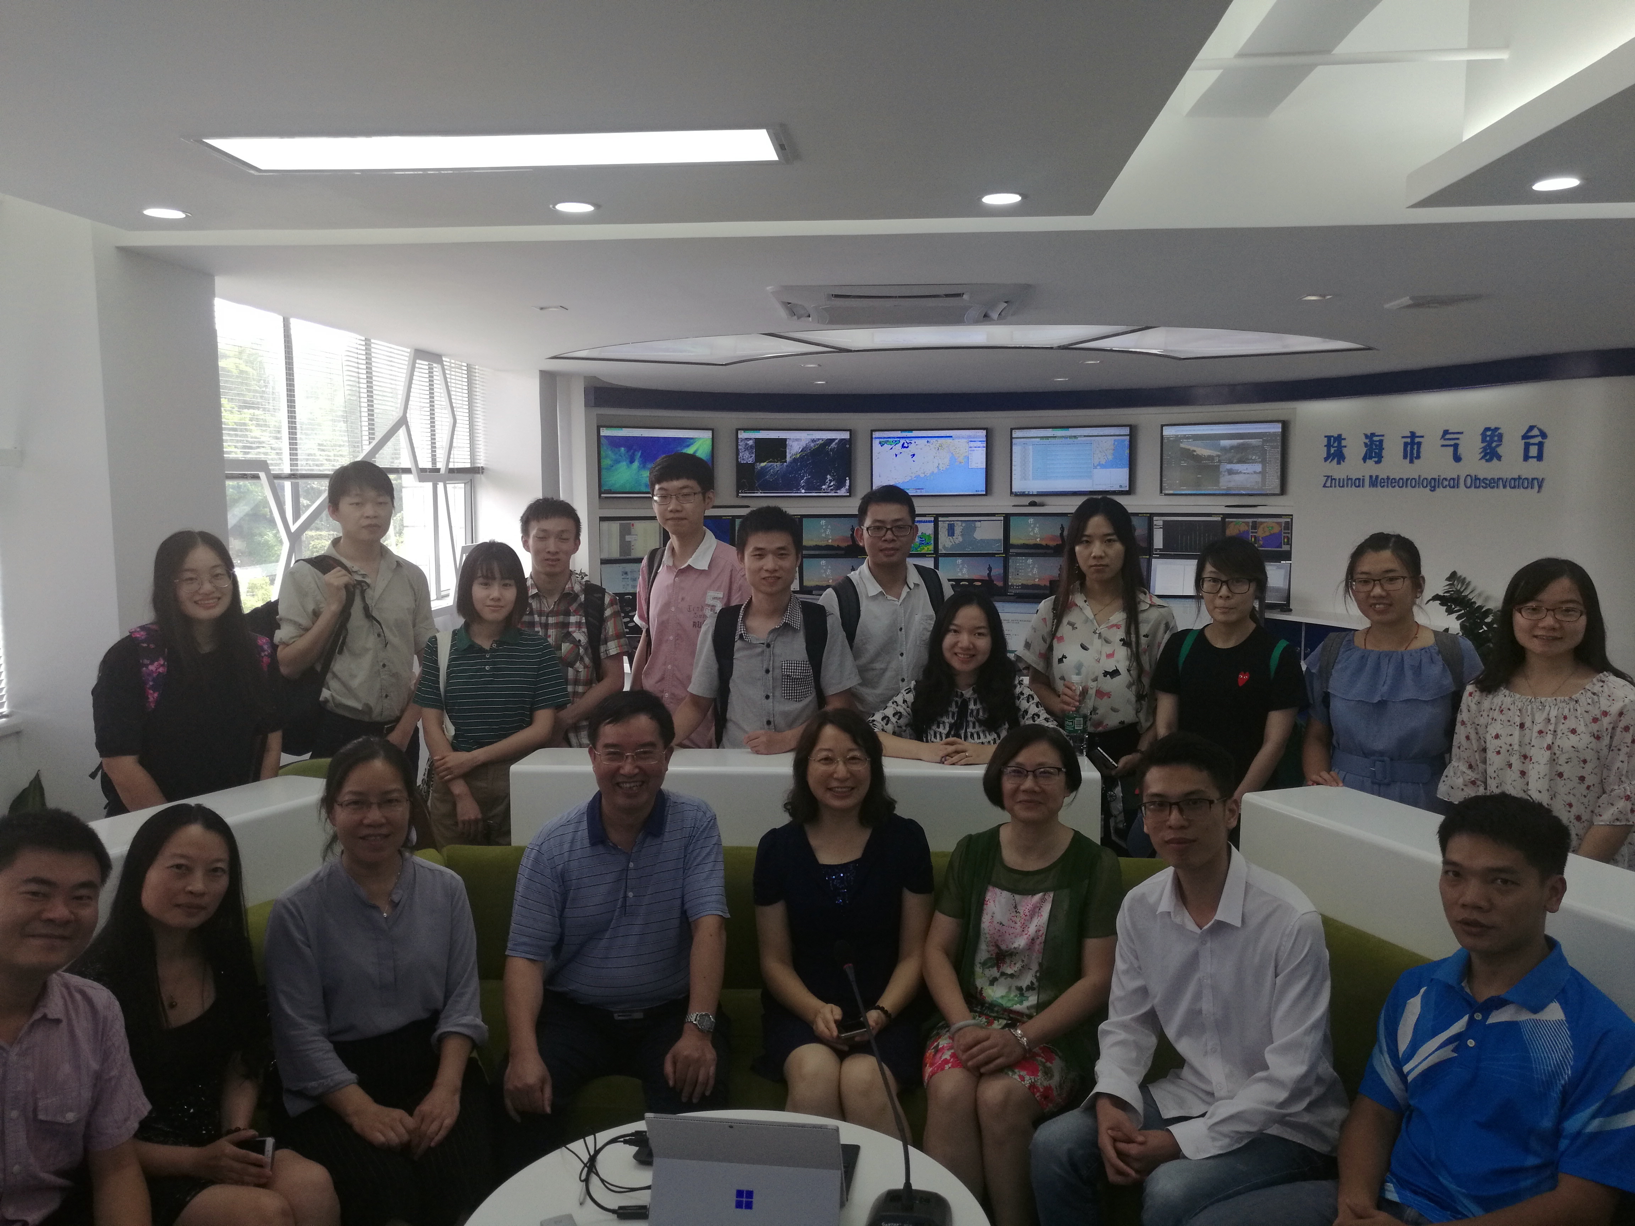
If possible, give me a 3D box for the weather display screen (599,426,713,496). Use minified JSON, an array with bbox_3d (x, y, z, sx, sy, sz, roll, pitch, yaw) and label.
[{"bbox_3d":[-1.310,-1.209,10.299,0.970,0.560,0.070,-3,6,-22],"label":"weather display screen"}]

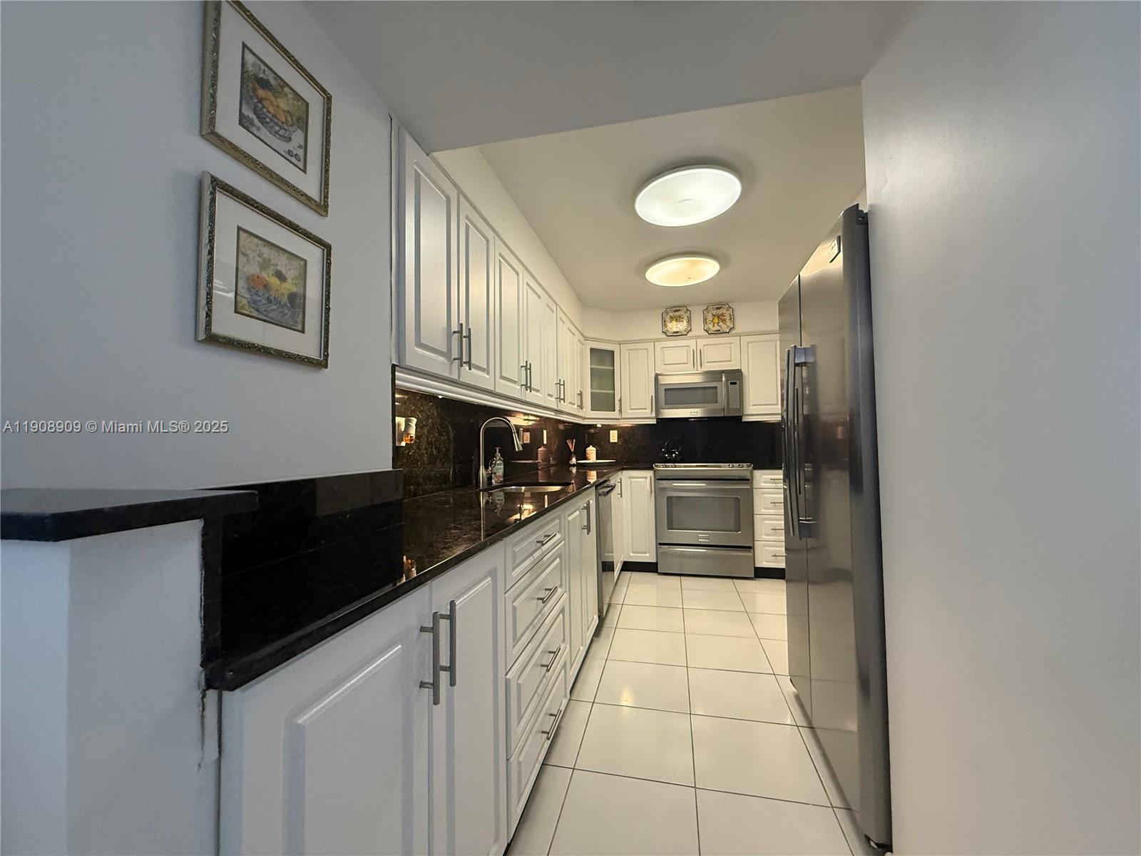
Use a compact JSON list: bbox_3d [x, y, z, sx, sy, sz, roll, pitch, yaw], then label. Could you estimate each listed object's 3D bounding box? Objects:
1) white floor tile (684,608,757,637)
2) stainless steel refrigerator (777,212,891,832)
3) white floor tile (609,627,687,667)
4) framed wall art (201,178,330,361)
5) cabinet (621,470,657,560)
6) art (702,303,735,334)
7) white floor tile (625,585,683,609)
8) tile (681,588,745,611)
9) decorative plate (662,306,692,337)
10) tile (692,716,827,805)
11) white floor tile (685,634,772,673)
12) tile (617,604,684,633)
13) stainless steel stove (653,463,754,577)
[{"bbox_3d":[0.913,1.206,2.852,0.403,0.010,0.403,-1,-2,12],"label":"white floor tile"},{"bbox_3d":[1.205,0.282,1.595,0.810,1.765,0.908,-1,-2,12],"label":"stainless steel refrigerator"},{"bbox_3d":[0.429,1.204,2.542,0.403,0.010,0.403,-1,-2,12],"label":"white floor tile"},{"bbox_3d":[-0.563,-0.270,0.880,0.023,0.268,0.268,-1,-2,12],"label":"framed wall art"},{"bbox_3d":[0.649,0.763,4.206,0.268,0.768,0.580,-1,-2,12],"label":"cabinet"},{"bbox_3d":[1.335,-0.981,4.149,0.264,0.267,0.025,-1,-2,12],"label":"art"},{"bbox_3d":[0.604,1.223,3.336,0.403,0.010,0.403,-1,-2,12],"label":"white floor tile"},{"bbox_3d":[1.001,1.215,3.249,0.403,0.010,0.403,-1,-2,12],"label":"tile"},{"bbox_3d":[0.975,-0.975,4.229,0.262,0.268,0.025,-1,-2,12],"label":"decorative plate"},{"bbox_3d":[0.651,1.178,1.662,0.403,0.010,0.403,-1,-2,12],"label":"tile"},{"bbox_3d":[0.826,1.197,2.455,0.403,0.010,0.403,-1,-2,12],"label":"white floor tile"},{"bbox_3d":[0.517,1.214,2.939,0.403,0.010,0.403,-1,-2,12],"label":"tile"},{"bbox_3d":[1.154,0.769,4.090,0.780,0.922,0.710,-1,-2,12],"label":"stainless steel stove"}]

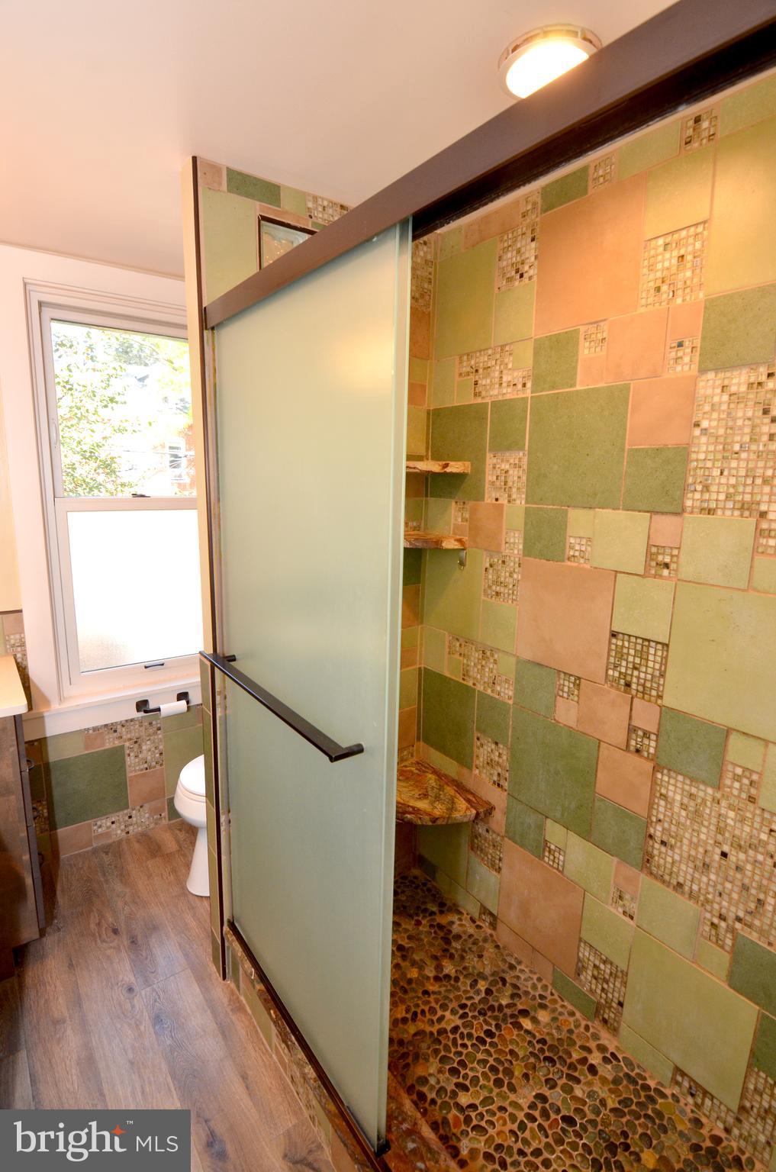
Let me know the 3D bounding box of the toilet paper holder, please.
[{"bbox_3d":[-0.991,0.543,2.331,0.223,0.062,0.092,-7,12,-36],"label":"toilet paper holder"}]

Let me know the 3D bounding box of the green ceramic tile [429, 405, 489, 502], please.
[{"bbox_3d":[0.233,-0.440,1.730,0.010,0.298,0.254,-8,14,-38],"label":"green ceramic tile"}]

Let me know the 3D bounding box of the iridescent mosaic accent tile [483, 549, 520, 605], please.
[{"bbox_3d":[0.366,-0.028,1.670,0.008,0.150,0.150,-6,12,-35],"label":"iridescent mosaic accent tile"}]

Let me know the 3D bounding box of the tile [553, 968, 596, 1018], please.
[{"bbox_3d":[0.565,1.229,1.571,0.010,0.070,0.149,-6,13,-35],"label":"tile"}]

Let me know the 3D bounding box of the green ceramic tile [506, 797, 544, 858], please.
[{"bbox_3d":[0.443,0.774,1.672,0.010,0.149,0.152,-6,13,-35],"label":"green ceramic tile"}]

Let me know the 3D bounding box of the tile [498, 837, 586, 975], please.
[{"bbox_3d":[0.489,1.032,1.684,0.010,0.308,0.305,-7,13,-36],"label":"tile"}]

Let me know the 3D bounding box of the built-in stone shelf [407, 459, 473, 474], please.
[{"bbox_3d":[0.116,-0.402,1.759,0.228,0.037,0.228,-7,13,-36],"label":"built-in stone shelf"}]

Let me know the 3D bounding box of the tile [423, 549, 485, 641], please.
[{"bbox_3d":[0.233,0.025,1.871,0.012,0.309,0.296,-7,12,-36],"label":"tile"}]

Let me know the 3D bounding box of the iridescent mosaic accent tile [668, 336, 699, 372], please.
[{"bbox_3d":[0.667,-0.521,1.174,0.012,0.074,0.072,-7,12,-36],"label":"iridescent mosaic accent tile"}]

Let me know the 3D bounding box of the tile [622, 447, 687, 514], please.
[{"bbox_3d":[0.642,-0.252,1.245,0.010,0.150,0.150,-6,12,-35],"label":"tile"}]

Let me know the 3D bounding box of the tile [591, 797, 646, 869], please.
[{"bbox_3d":[0.622,0.660,1.399,0.010,0.145,0.148,-6,13,-35],"label":"tile"}]

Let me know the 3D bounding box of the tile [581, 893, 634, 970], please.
[{"bbox_3d":[0.627,0.988,1.487,0.010,0.152,0.147,-7,13,-36],"label":"tile"}]

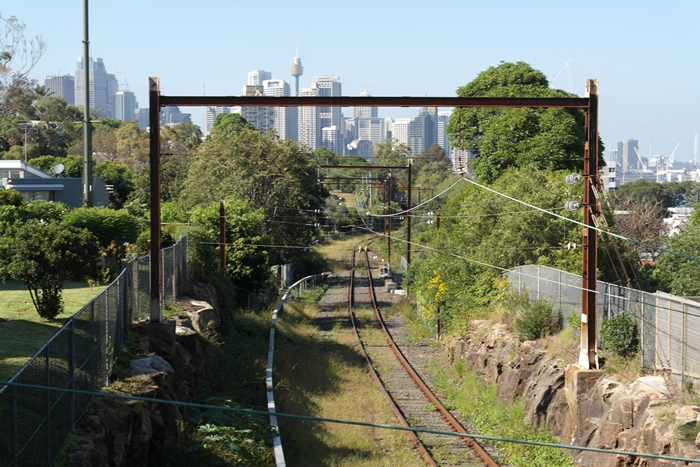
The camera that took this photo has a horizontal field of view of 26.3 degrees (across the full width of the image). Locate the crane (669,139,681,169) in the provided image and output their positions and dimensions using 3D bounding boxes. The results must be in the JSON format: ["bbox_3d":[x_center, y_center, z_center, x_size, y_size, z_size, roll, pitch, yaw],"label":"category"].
[{"bbox_3d":[783.633,-183.253,3611.553,36.000,92.000,9.000,0,2,0],"label":"crane"}]

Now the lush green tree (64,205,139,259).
[{"bbox_3d":[-10.082,0.081,61.000,3.100,2.360,2.800,0,3,-9],"label":"lush green tree"}]

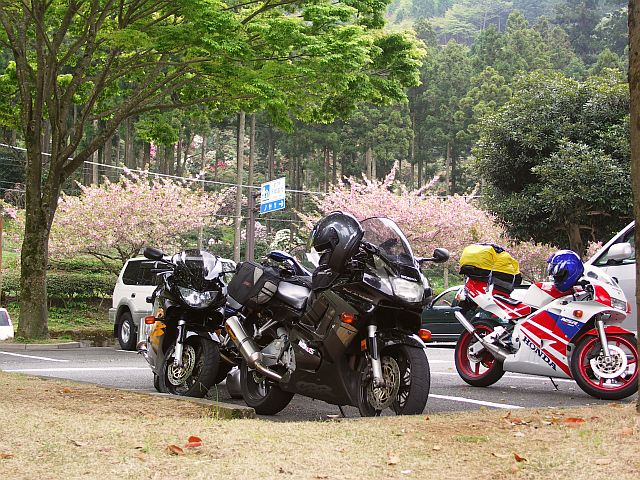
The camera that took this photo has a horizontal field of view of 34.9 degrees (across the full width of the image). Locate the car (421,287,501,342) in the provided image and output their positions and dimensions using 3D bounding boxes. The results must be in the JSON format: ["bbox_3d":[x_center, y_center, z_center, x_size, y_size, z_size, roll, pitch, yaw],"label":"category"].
[{"bbox_3d":[3.350,1.722,23.200,4.400,1.420,1.700,2,-5,-22],"label":"car"}]

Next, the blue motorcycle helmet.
[{"bbox_3d":[2.028,0.260,8.400,0.340,0.280,0.260,-34,0,-27],"label":"blue motorcycle helmet"}]

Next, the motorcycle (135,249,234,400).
[{"bbox_3d":[-1.050,0.684,8.050,0.720,1.160,2.060,2,-4,-13],"label":"motorcycle"}]

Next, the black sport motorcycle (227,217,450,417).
[{"bbox_3d":[0.070,0.519,6.280,0.740,1.250,2.060,3,-5,-31],"label":"black sport motorcycle"}]

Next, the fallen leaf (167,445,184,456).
[{"bbox_3d":[-0.566,0.824,3.980,0.068,0.033,0.055,1,-4,0],"label":"fallen leaf"}]

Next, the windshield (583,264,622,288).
[{"bbox_3d":[2.320,0.300,8.350,0.300,0.210,0.270,4,-6,-42],"label":"windshield"}]

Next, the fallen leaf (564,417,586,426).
[{"bbox_3d":[1.281,0.910,5.100,0.100,0.035,0.070,1,-4,0],"label":"fallen leaf"}]

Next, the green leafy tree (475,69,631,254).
[{"bbox_3d":[7.999,-1.282,33.000,6.200,8.400,6.000,1,-4,0],"label":"green leafy tree"}]

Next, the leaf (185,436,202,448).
[{"bbox_3d":[-0.516,0.826,4.150,0.075,0.045,0.055,1,-4,0],"label":"leaf"}]

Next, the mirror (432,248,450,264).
[{"bbox_3d":[0.723,0.095,6.050,0.150,0.090,0.070,4,-6,-40],"label":"mirror"}]

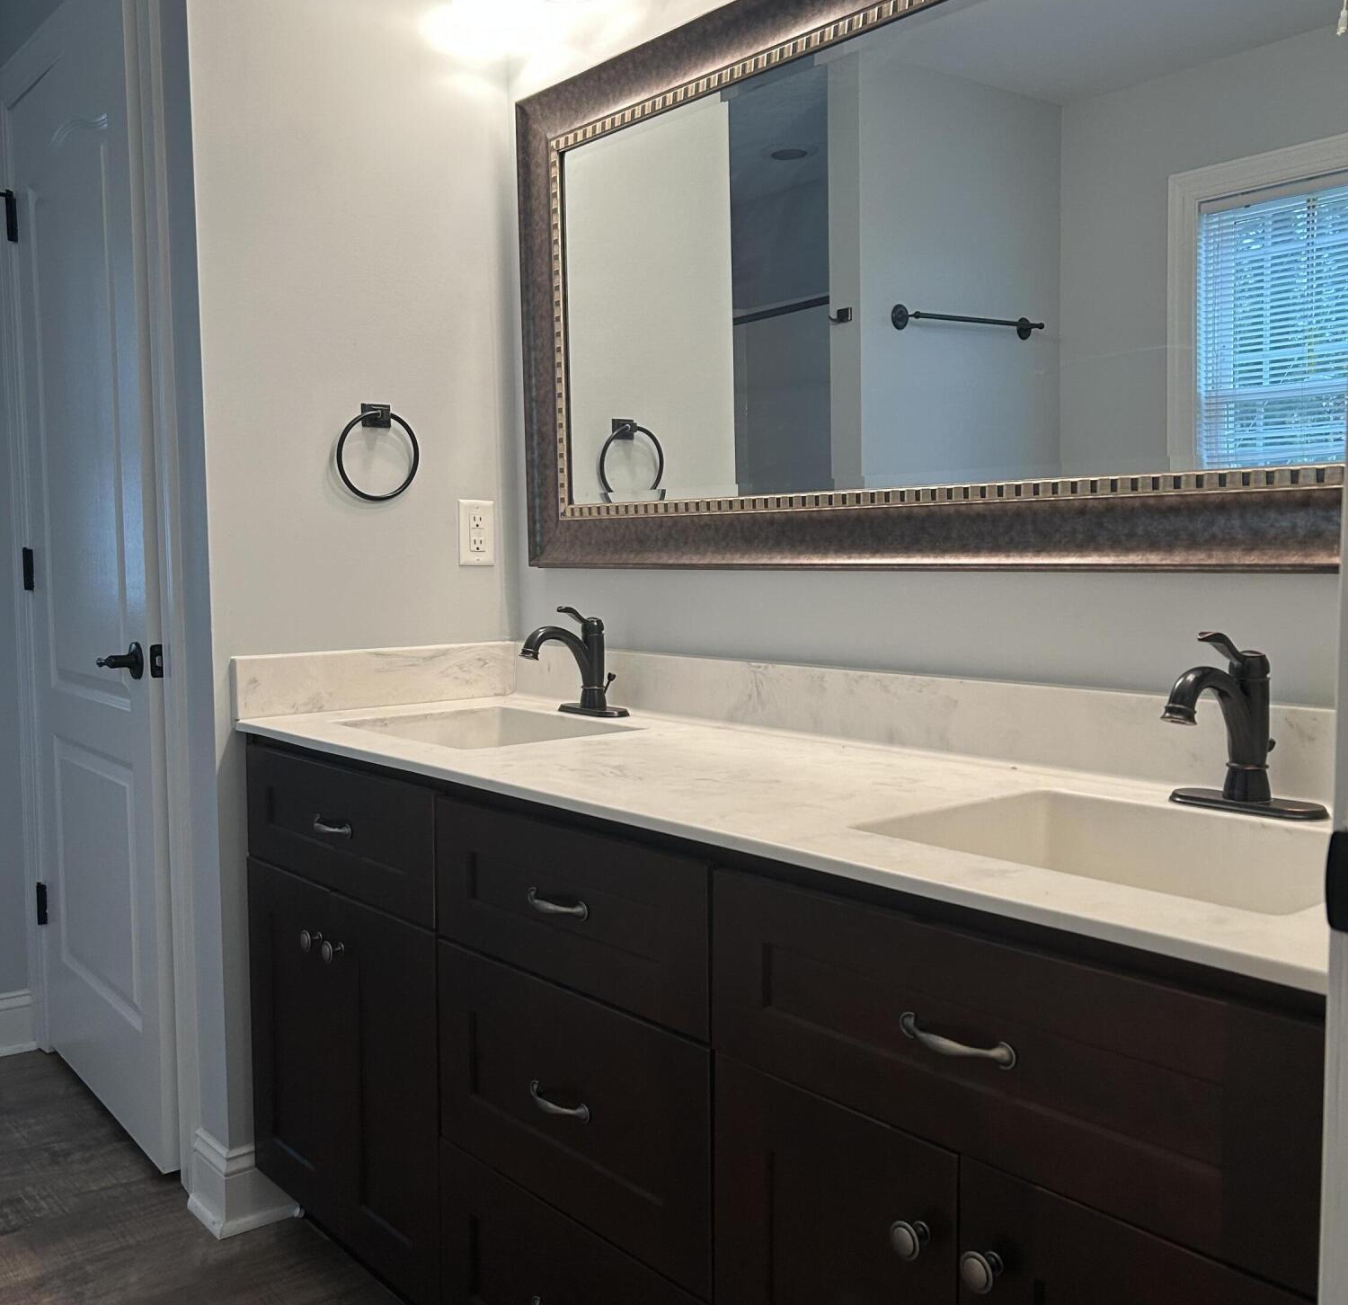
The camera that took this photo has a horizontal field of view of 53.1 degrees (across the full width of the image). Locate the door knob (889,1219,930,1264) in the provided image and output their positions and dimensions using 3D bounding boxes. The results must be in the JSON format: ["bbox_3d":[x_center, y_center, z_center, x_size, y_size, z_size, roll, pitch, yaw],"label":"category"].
[{"bbox_3d":[0.197,0.485,1.118,0.026,0.032,0.032,-4,6,-40],"label":"door knob"}]

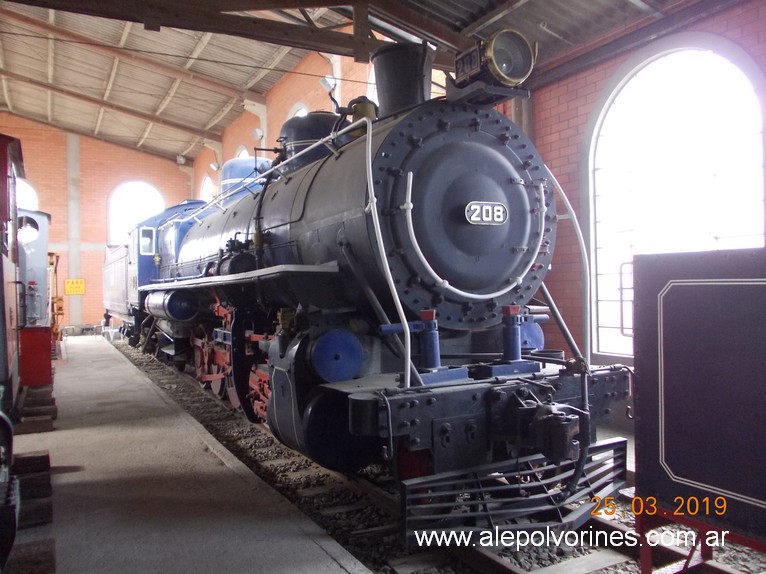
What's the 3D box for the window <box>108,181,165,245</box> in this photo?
[{"bbox_3d":[-10.579,-3.147,26.661,2.256,2.823,0.180,-1,0,-28],"label":"window"}]

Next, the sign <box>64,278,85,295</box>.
[{"bbox_3d":[-12.615,-0.004,25.399,0.742,0.660,0.030,-1,0,-28],"label":"sign"}]

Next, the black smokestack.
[{"bbox_3d":[0.207,-1.853,5.958,0.620,0.740,0.620,-1,0,0],"label":"black smokestack"}]

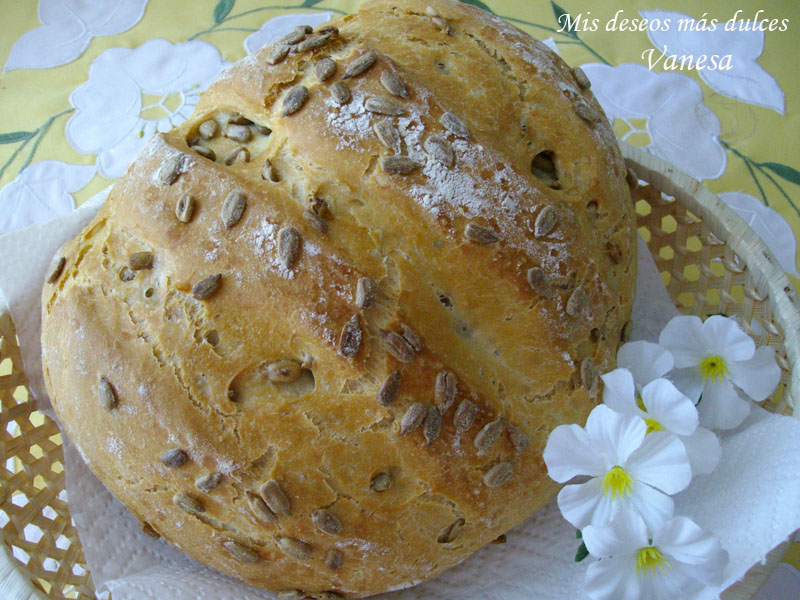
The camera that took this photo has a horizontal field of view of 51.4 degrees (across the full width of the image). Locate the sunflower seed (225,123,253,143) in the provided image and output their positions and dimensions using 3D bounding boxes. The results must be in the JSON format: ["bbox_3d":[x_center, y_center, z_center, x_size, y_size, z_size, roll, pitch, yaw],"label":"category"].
[{"bbox_3d":[-0.054,-0.056,0.278,0.009,0.005,0.005,14,69,14],"label":"sunflower seed"}]

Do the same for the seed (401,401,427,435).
[{"bbox_3d":[0.003,0.032,0.221,0.005,0.003,0.010,32,89,-15],"label":"seed"}]

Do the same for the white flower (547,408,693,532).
[{"bbox_3d":[0.071,0.055,0.272,0.047,0.017,0.043,0,69,9],"label":"white flower"}]

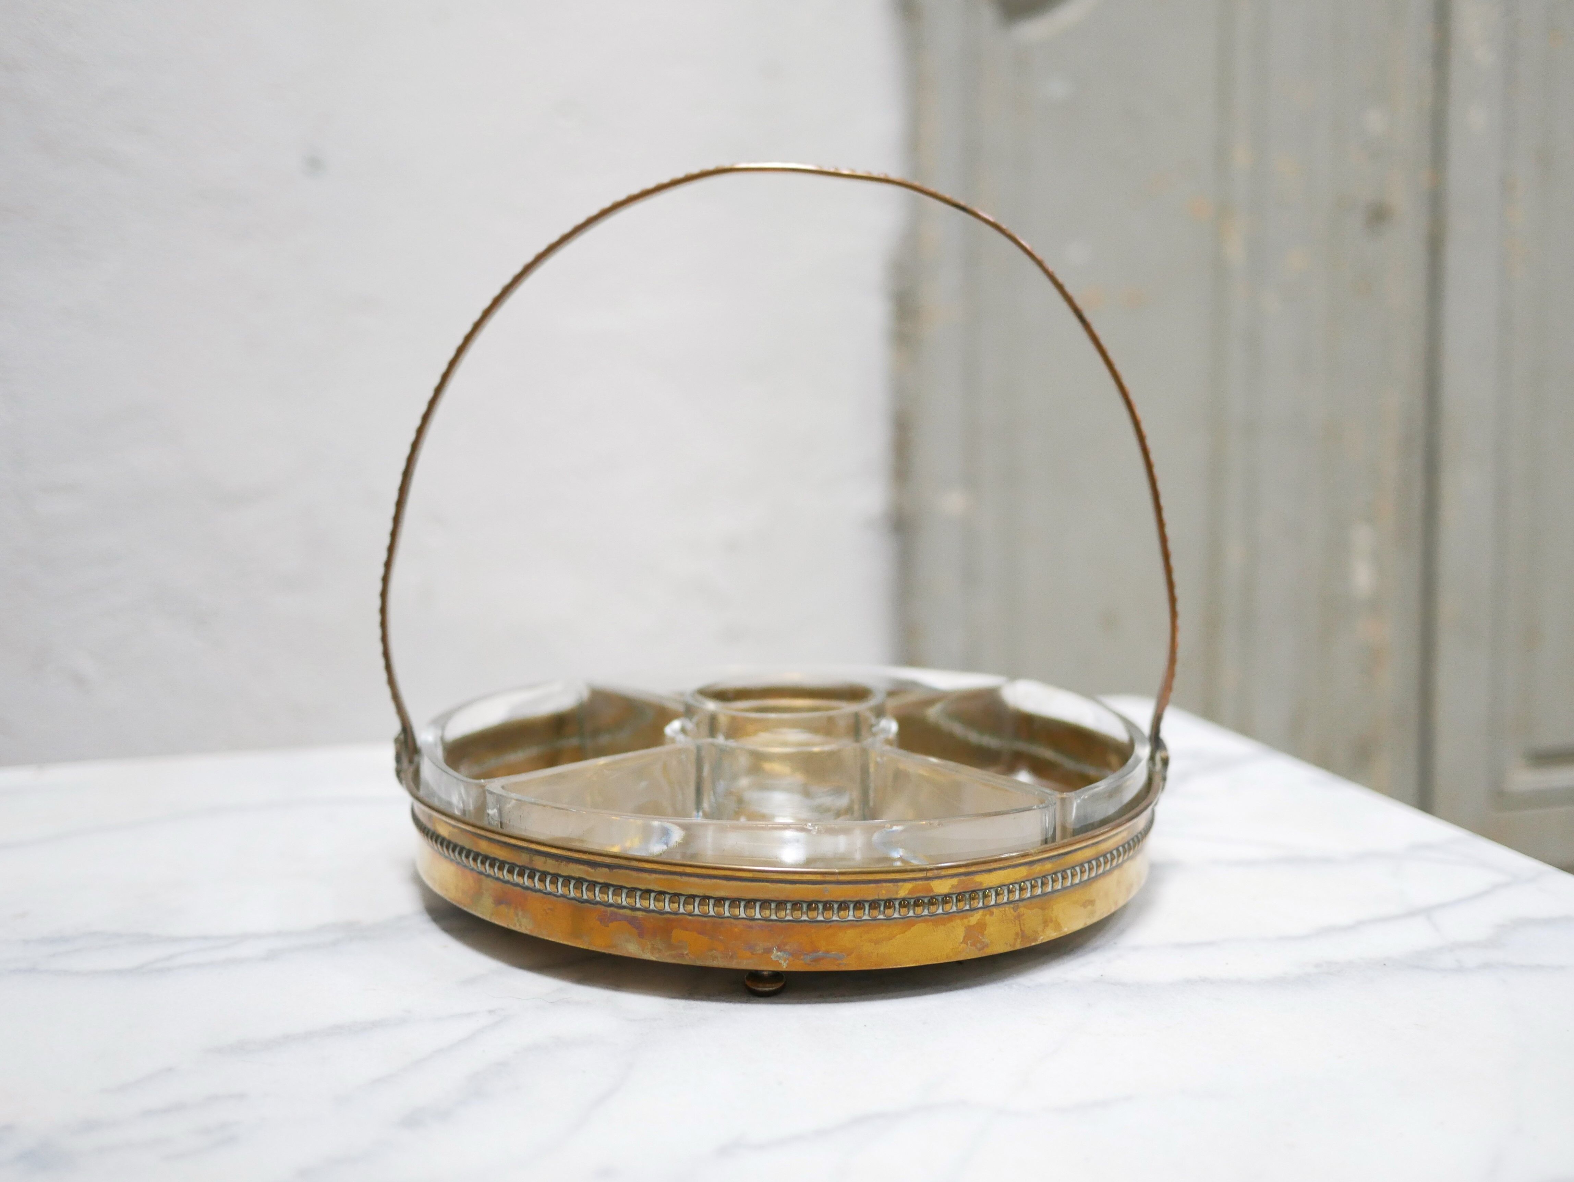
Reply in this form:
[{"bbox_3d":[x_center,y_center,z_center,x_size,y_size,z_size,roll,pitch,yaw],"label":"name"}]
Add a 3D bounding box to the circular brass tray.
[{"bbox_3d":[-0.002,-0.019,0.582,0.257,0.227,0.240,0,8,0],"label":"circular brass tray"}]

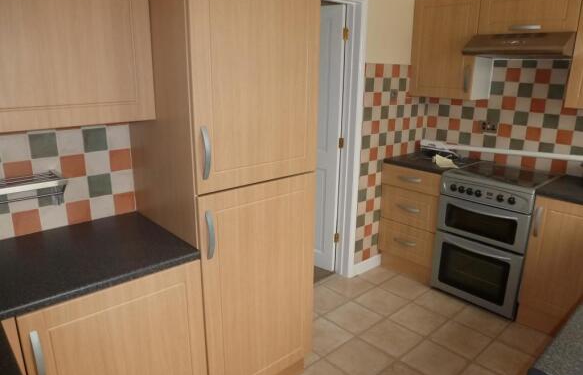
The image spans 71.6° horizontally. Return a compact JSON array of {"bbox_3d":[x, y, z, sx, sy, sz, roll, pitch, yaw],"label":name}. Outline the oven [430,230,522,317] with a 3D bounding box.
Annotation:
[{"bbox_3d":[1.491,0.547,3.025,0.590,0.475,0.596,-14,21,-41],"label":"oven"}]

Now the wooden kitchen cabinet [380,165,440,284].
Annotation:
[{"bbox_3d":[1.121,0.251,3.367,0.580,0.885,0.494,-14,21,-41],"label":"wooden kitchen cabinet"}]

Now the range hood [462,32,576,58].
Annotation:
[{"bbox_3d":[1.527,-0.925,2.645,0.487,0.145,0.597,-14,21,-41],"label":"range hood"}]

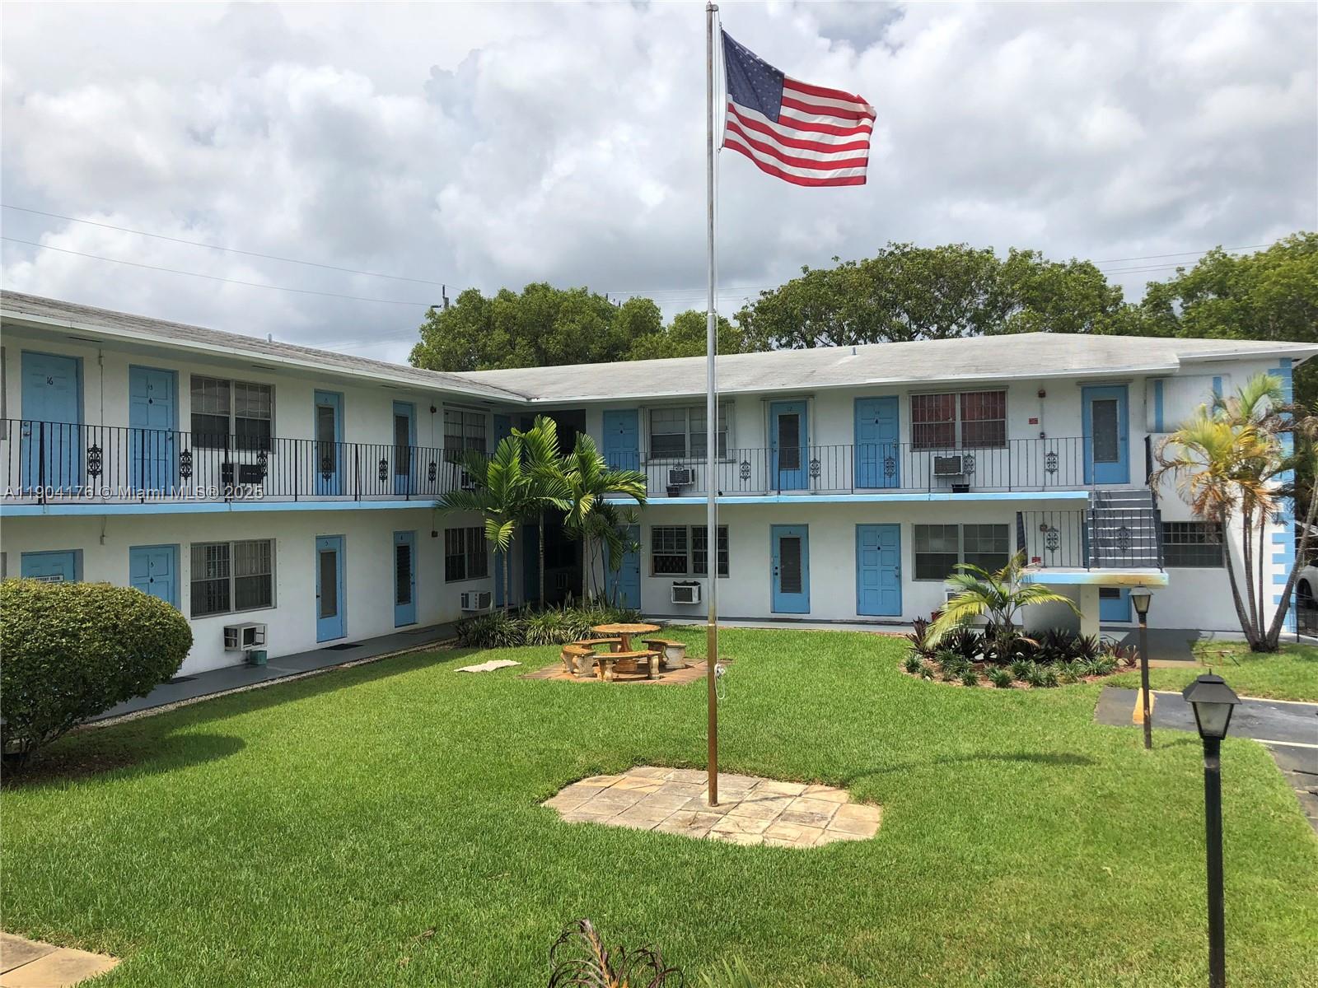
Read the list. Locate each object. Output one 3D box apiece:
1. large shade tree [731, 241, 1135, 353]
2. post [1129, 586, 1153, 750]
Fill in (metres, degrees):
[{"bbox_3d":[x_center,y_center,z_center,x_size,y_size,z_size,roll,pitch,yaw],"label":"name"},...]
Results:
[{"bbox_3d":[9.745,-2.908,37.461,13.842,11.823,11.500,-1,0,15],"label":"large shade tree"},{"bbox_3d":[5.368,1.923,11.850,0.255,1.840,0.255,-1,0,23],"label":"post"}]

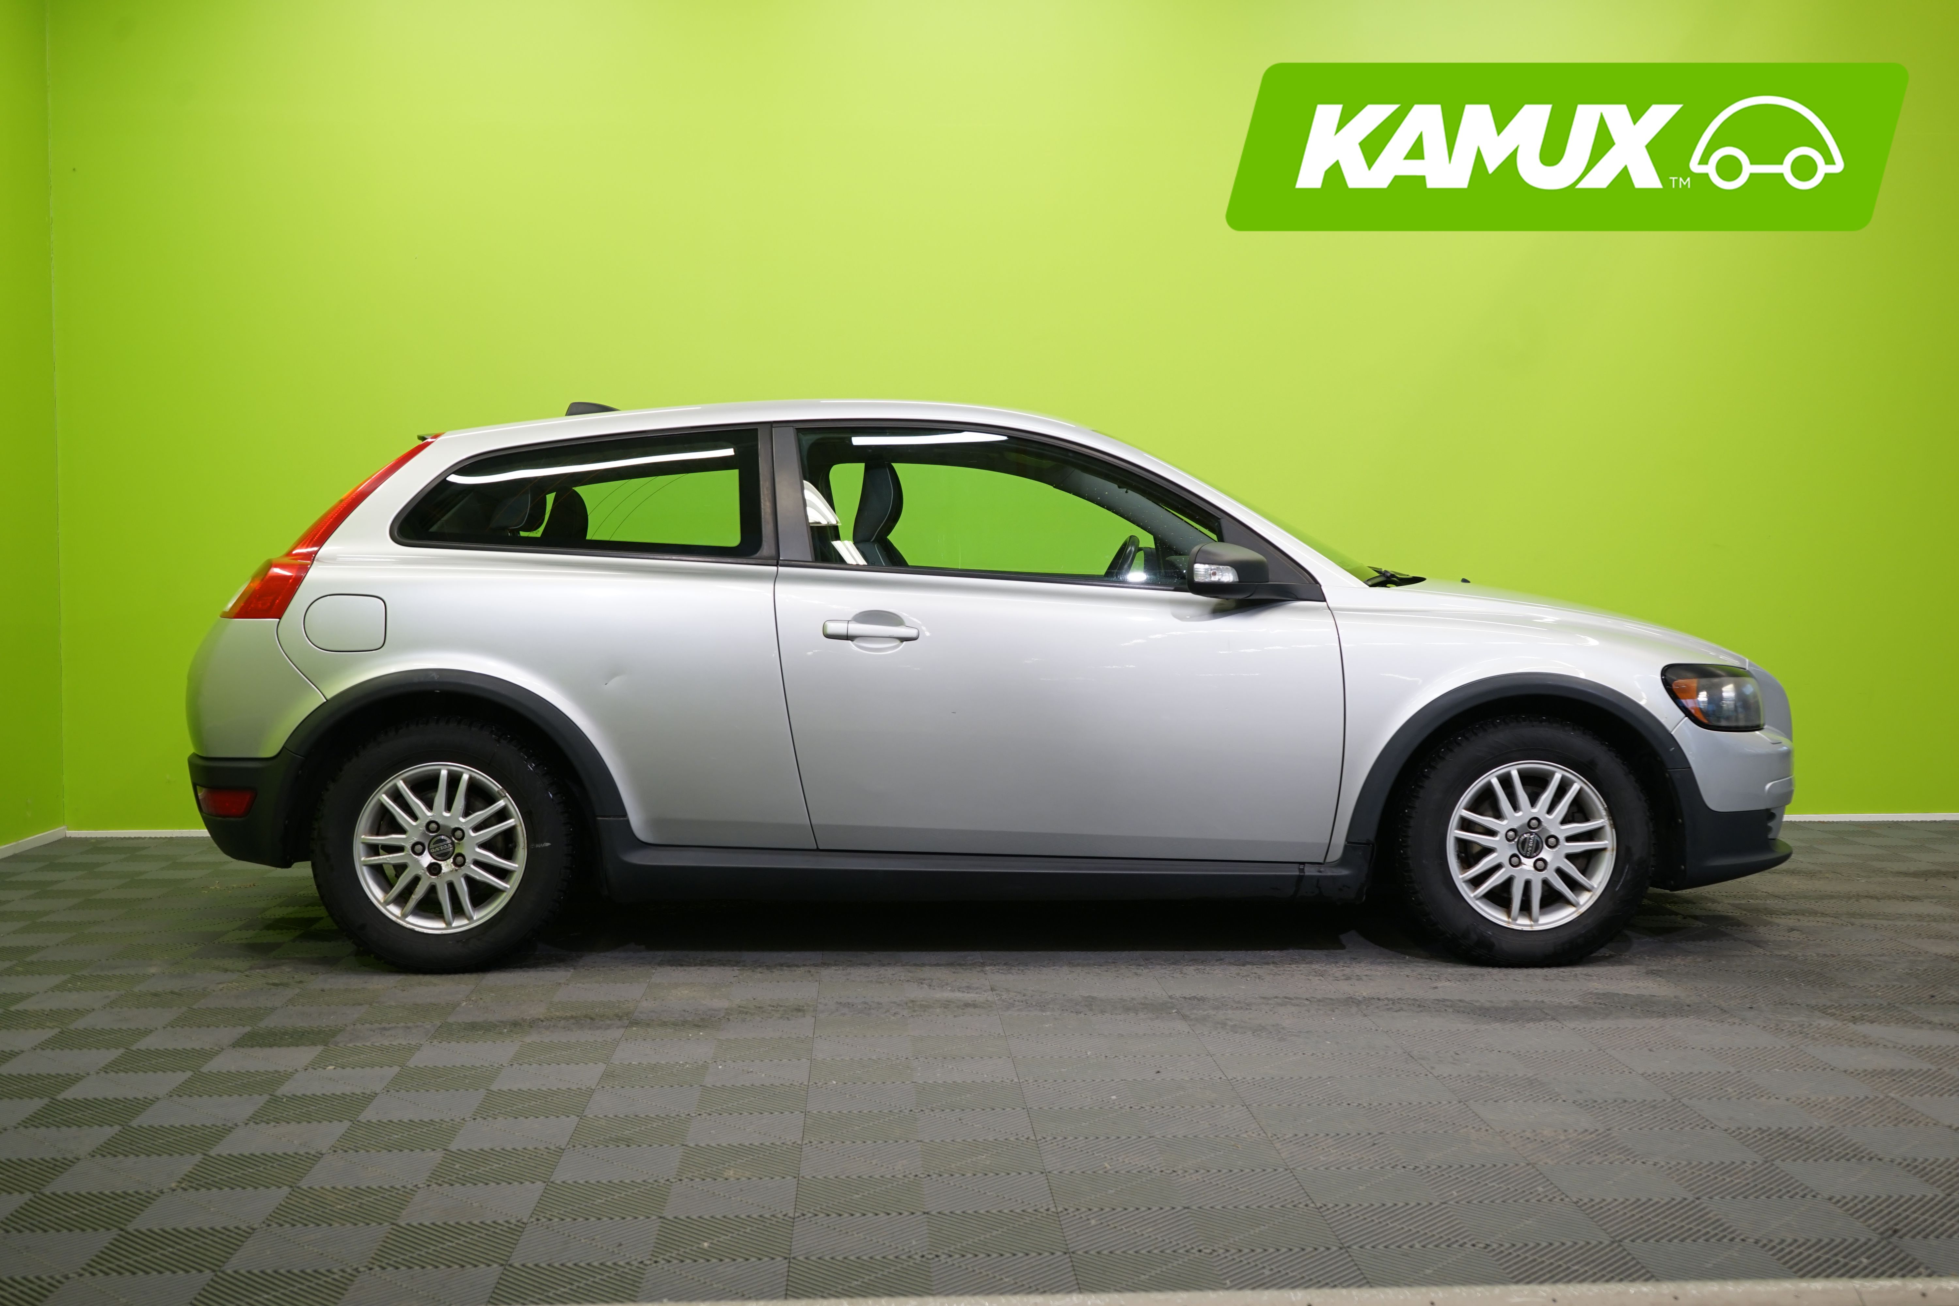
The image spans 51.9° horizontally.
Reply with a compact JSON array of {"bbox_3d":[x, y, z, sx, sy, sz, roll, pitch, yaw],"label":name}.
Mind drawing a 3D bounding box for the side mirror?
[{"bbox_3d":[0.587,-0.197,4.787,0.190,0.140,0.215,0,3,-1],"label":"side mirror"}]

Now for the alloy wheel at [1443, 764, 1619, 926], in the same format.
[{"bbox_3d":[1.343,0.466,4.983,0.418,0.418,0.175,0,3,-1],"label":"alloy wheel"}]

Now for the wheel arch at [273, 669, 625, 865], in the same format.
[{"bbox_3d":[-1.270,0.274,4.856,0.838,0.472,0.120,0,3,-1],"label":"wheel arch"}]

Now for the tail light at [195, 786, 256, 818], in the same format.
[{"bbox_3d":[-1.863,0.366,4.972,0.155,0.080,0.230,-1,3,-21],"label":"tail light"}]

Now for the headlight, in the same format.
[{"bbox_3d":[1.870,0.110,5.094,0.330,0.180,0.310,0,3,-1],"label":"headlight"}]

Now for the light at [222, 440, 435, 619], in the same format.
[{"bbox_3d":[-1.633,-0.307,4.978,0.500,0.450,0.270,0,3,-1],"label":"light"}]

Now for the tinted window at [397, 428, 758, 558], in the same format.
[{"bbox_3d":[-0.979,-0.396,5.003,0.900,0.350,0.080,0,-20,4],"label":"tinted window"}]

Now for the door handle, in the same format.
[{"bbox_3d":[-0.259,-0.054,4.831,0.235,0.056,0.050,0,3,-1],"label":"door handle"}]

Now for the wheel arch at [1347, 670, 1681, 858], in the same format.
[{"bbox_3d":[1.297,0.273,4.913,0.850,0.450,0.120,0,3,-1],"label":"wheel arch"}]

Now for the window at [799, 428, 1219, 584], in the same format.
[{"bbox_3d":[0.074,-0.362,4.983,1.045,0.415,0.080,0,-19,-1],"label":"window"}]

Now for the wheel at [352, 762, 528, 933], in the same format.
[{"bbox_3d":[-1.297,0.467,4.924,0.418,0.418,0.175,0,3,-1],"label":"wheel"}]

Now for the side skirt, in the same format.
[{"bbox_3d":[0.012,0.502,4.915,1.865,0.213,0.120,0,3,-1],"label":"side skirt"}]

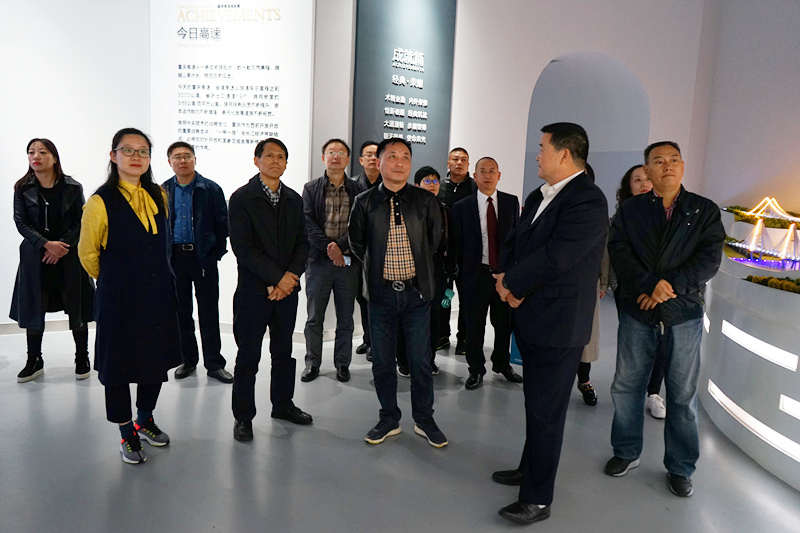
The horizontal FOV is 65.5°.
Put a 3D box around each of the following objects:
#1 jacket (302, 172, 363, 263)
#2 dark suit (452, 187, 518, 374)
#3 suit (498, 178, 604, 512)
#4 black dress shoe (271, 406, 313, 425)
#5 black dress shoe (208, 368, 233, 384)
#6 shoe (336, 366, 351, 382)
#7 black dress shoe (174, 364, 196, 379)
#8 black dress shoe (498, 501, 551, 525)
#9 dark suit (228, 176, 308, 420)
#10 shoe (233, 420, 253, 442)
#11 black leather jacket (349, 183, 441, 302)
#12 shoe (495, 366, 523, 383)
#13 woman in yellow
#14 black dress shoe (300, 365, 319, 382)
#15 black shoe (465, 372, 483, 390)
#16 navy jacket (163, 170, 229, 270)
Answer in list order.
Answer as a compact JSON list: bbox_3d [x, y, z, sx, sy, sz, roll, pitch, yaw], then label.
[{"bbox_3d":[-0.508,-0.374,4.649,0.500,0.660,0.310,2,7,-4],"label":"jacket"},{"bbox_3d":[0.663,0.137,4.764,0.530,1.430,0.320,2,7,-3],"label":"dark suit"},{"bbox_3d":[0.681,0.327,2.917,0.420,1.490,0.500,-2,9,-32],"label":"suit"},{"bbox_3d":[-0.669,0.888,3.847,0.285,0.105,0.105,6,9,25],"label":"black dress shoe"},{"bbox_3d":[-1.321,0.786,4.587,0.280,0.106,0.100,8,9,35],"label":"black dress shoe"},{"bbox_3d":[-0.426,0.800,4.806,0.100,0.106,0.280,2,7,-3],"label":"shoe"},{"bbox_3d":[-1.581,0.738,4.640,0.105,0.105,0.285,3,8,6],"label":"black dress shoe"},{"bbox_3d":[0.567,1.091,2.825,0.265,0.105,0.100,1,7,-10],"label":"black dress shoe"},{"bbox_3d":[-0.776,0.188,3.633,0.480,1.420,0.360,-1,9,-27],"label":"dark suit"},{"bbox_3d":[-0.910,0.921,3.645,0.105,0.106,0.280,1,7,-12],"label":"shoe"},{"bbox_3d":[-0.026,-0.141,3.554,0.550,0.680,0.340,2,8,-4],"label":"black leather jacket"},{"bbox_3d":[0.871,0.838,4.980,0.100,0.106,0.285,-2,9,-36],"label":"shoe"},{"bbox_3d":[-1.403,0.150,3.280,0.510,1.670,0.390,-4,9,-42],"label":"woman in yellow"},{"bbox_3d":[-0.675,0.774,4.687,0.105,0.105,0.285,4,8,7],"label":"black dress shoe"},{"bbox_3d":[0.553,0.832,4.676,0.105,0.105,0.285,5,8,17],"label":"black shoe"},{"bbox_3d":[-1.481,-0.310,4.416,0.550,0.710,0.320,1,8,-14],"label":"navy jacket"}]

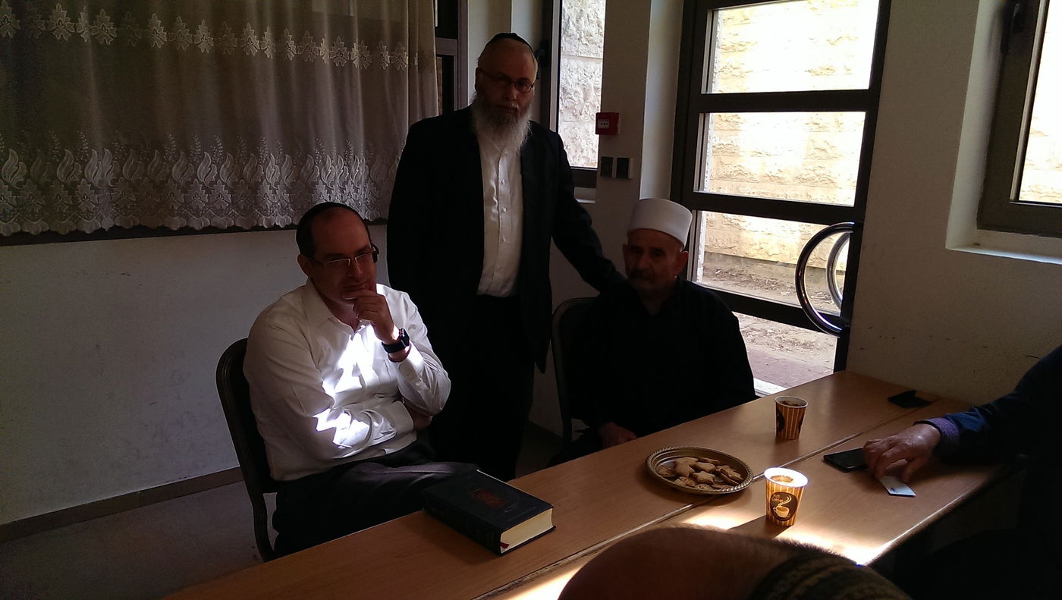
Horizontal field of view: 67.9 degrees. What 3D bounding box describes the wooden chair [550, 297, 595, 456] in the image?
[{"bbox_3d":[0.381,0.494,2.634,0.450,0.920,0.560,-8,16,-39],"label":"wooden chair"}]

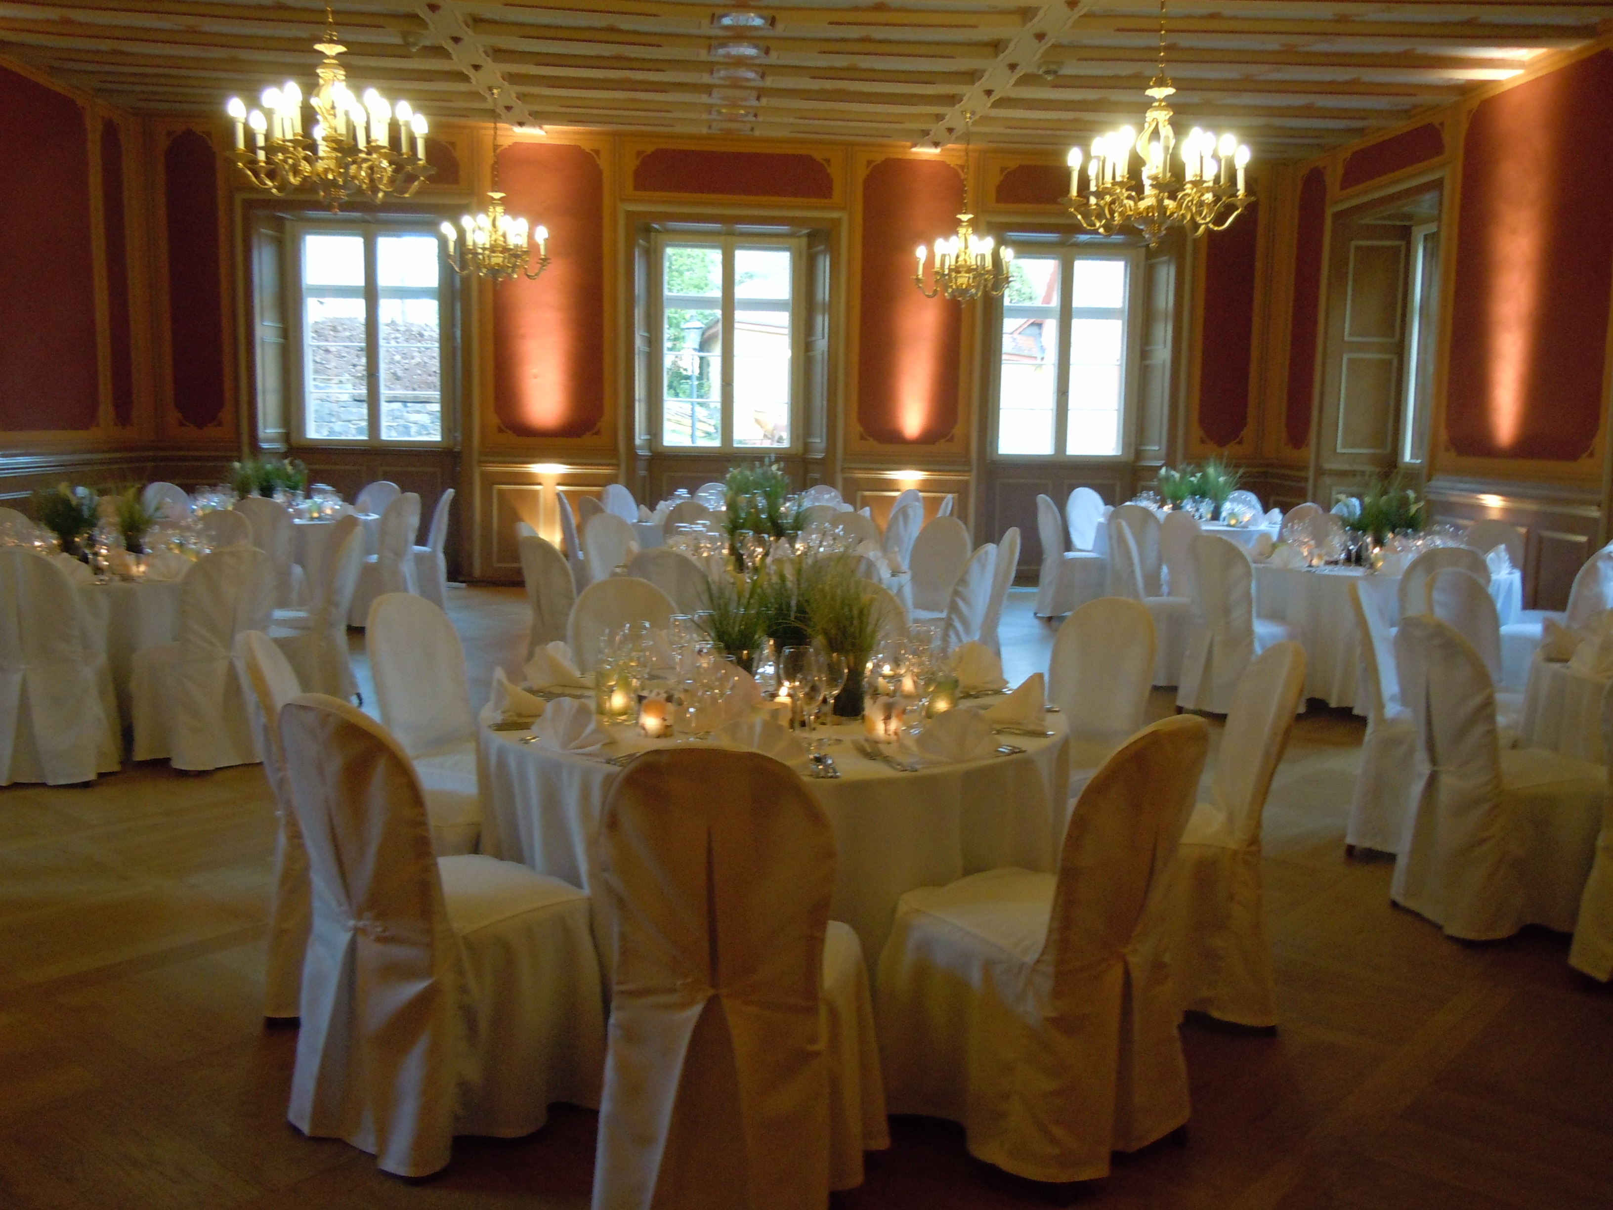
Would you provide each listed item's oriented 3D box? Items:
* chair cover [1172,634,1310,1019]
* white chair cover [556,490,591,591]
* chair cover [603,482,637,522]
[{"bbox_3d":[0.954,0.578,3.688,0.553,0.964,0.431,2,7,5],"label":"chair cover"},{"bbox_3d":[-1.655,-0.395,10.935,0.570,0.965,0.480,-2,8,-20],"label":"white chair cover"},{"bbox_3d":[-1.407,-0.503,11.472,0.540,0.949,0.420,7,9,38],"label":"chair cover"}]

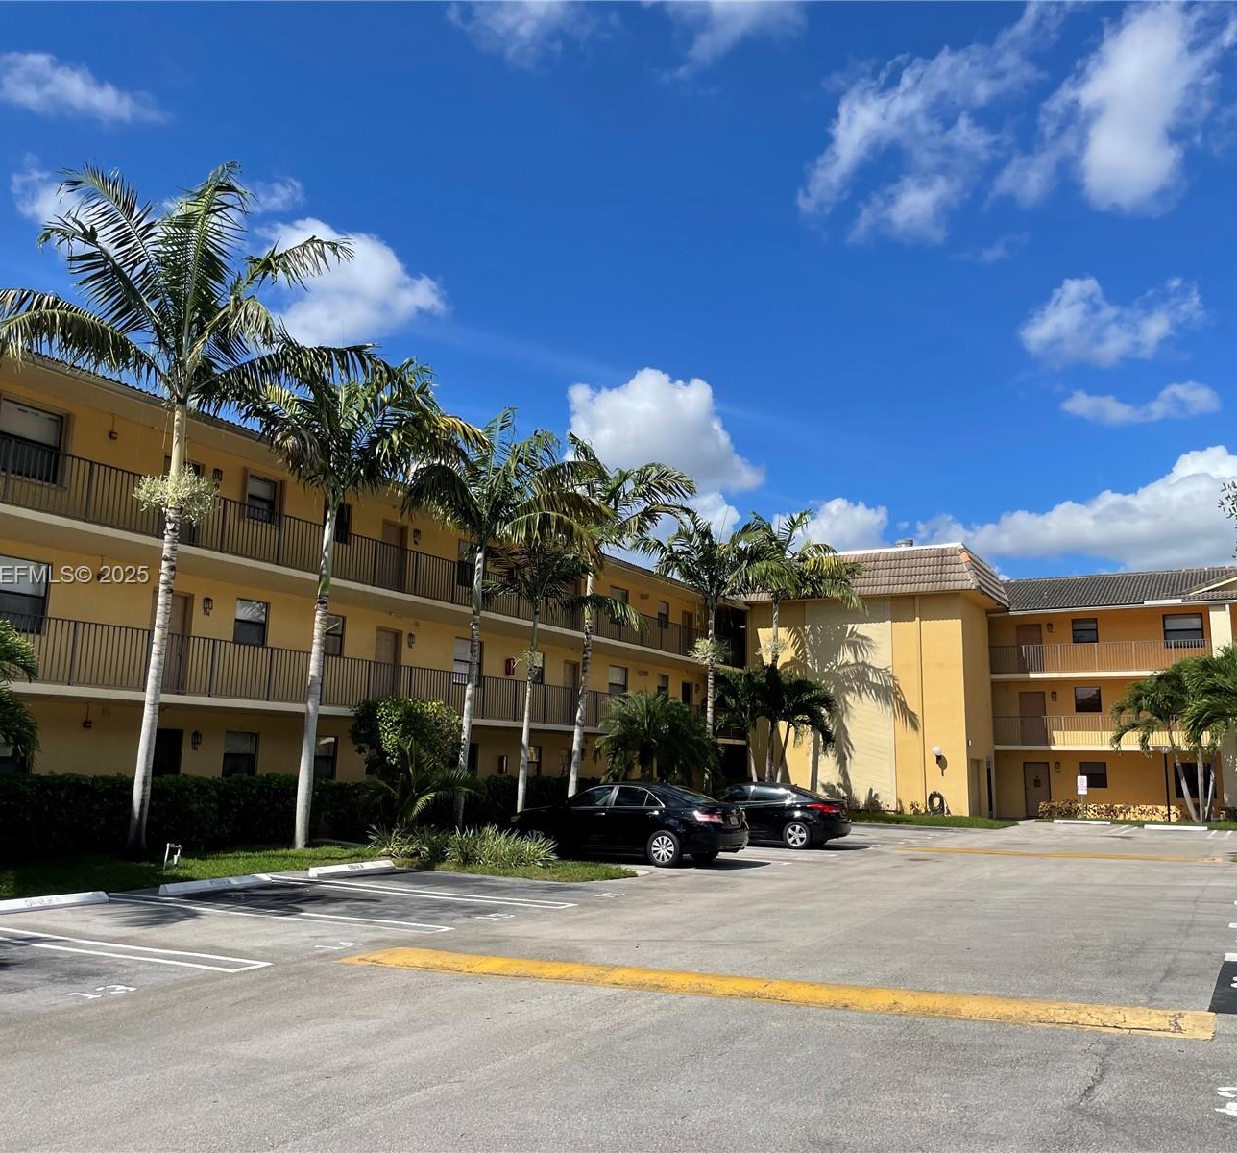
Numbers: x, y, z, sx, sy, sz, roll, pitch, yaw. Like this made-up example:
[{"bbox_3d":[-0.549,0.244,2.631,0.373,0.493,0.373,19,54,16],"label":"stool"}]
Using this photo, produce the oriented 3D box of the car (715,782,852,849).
[{"bbox_3d":[3.371,5.697,27.802,4.530,1.440,1.780,-4,-10,28],"label":"car"}]

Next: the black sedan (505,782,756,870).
[{"bbox_3d":[0.094,4.741,22.437,4.780,1.470,1.820,-4,-10,28],"label":"black sedan"}]

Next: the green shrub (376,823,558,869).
[{"bbox_3d":[-2.745,4.743,20.671,3.500,0.650,1.350,-4,-10,28],"label":"green shrub"}]

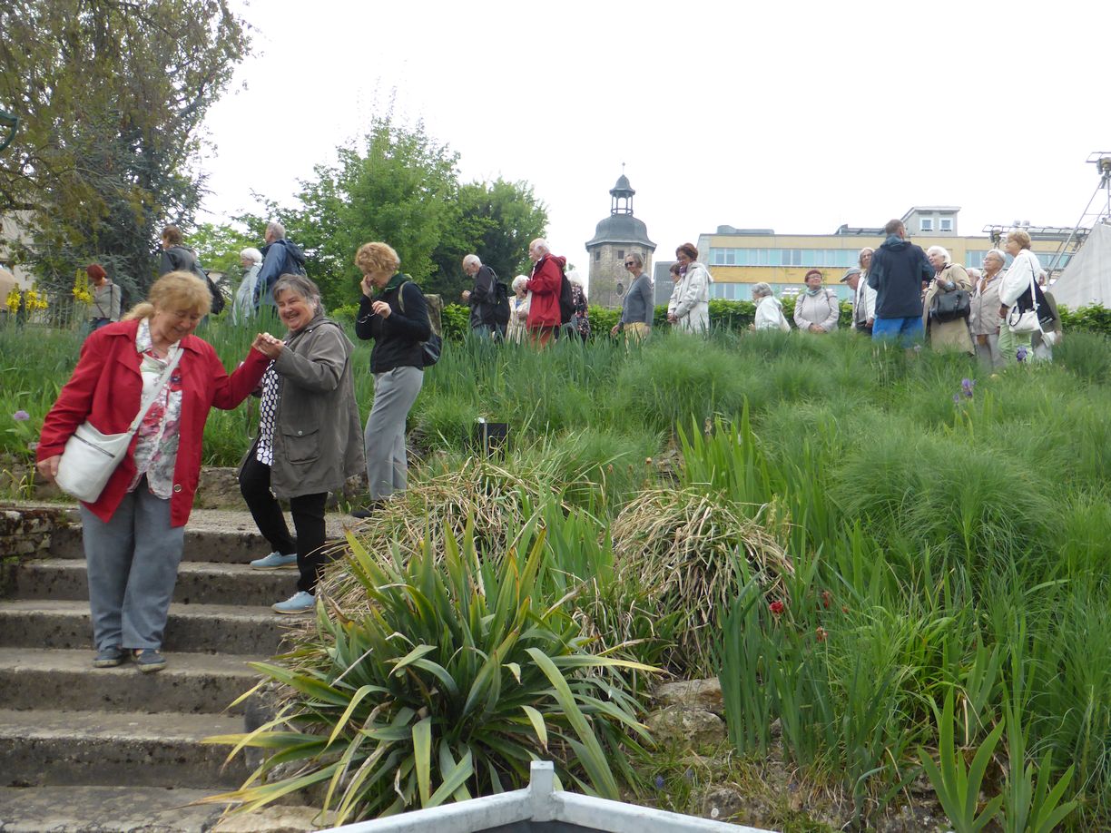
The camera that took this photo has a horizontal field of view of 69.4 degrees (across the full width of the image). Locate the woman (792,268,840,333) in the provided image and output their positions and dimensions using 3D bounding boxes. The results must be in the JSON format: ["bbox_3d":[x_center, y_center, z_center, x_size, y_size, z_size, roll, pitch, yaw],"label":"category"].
[{"bbox_3d":[3.044,-0.920,9.338,0.530,1.600,0.380,0,-5,14],"label":"woman"}]

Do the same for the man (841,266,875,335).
[{"bbox_3d":[3.485,-0.914,9.235,0.420,1.660,0.500,2,-5,-12],"label":"man"}]

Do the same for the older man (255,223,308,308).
[{"bbox_3d":[-2.967,-1.200,8.531,0.460,1.760,0.550,0,-5,12],"label":"older man"}]

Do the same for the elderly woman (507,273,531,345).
[{"bbox_3d":[-0.434,-0.851,9.140,0.480,1.540,0.380,1,-4,-6],"label":"elderly woman"}]

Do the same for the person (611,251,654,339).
[{"bbox_3d":[0.861,-0.994,8.851,0.420,1.650,0.480,2,-4,-29],"label":"person"}]

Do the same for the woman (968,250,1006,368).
[{"bbox_3d":[4.258,-0.850,7.853,0.380,1.600,0.480,2,-4,-28],"label":"woman"}]

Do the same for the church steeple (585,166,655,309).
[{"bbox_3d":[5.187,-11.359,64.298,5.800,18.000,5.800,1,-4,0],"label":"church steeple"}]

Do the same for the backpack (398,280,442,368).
[{"bbox_3d":[-0.840,-0.568,5.000,0.200,0.470,0.310,2,-4,-32],"label":"backpack"}]

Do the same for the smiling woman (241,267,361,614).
[{"bbox_3d":[-1.186,0.124,3.703,0.580,1.570,0.520,3,-4,-40],"label":"smiling woman"}]

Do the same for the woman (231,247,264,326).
[{"bbox_3d":[-3.402,-1.059,8.738,0.380,1.580,0.480,1,-4,3],"label":"woman"}]

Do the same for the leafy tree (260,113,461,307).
[{"bbox_3d":[-4.367,-2.992,17.707,5.000,7.500,5.000,0,-5,12],"label":"leafy tree"}]

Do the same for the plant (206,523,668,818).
[{"bbox_3d":[-0.380,0.750,2.600,1.320,0.820,1.100,0,-3,0],"label":"plant"}]

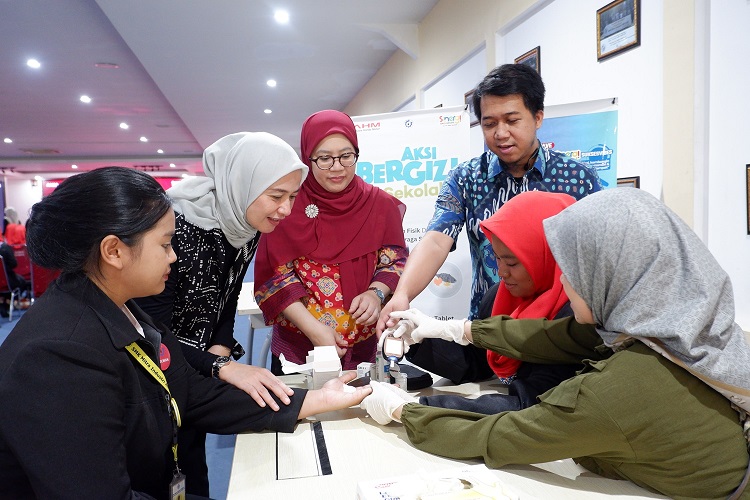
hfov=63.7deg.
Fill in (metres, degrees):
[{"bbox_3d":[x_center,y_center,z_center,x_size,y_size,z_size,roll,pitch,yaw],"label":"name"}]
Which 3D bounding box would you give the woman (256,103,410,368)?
[{"bbox_3d":[-0.138,0.325,1.920,0.500,1.510,0.420,-2,4,-10],"label":"woman"}]

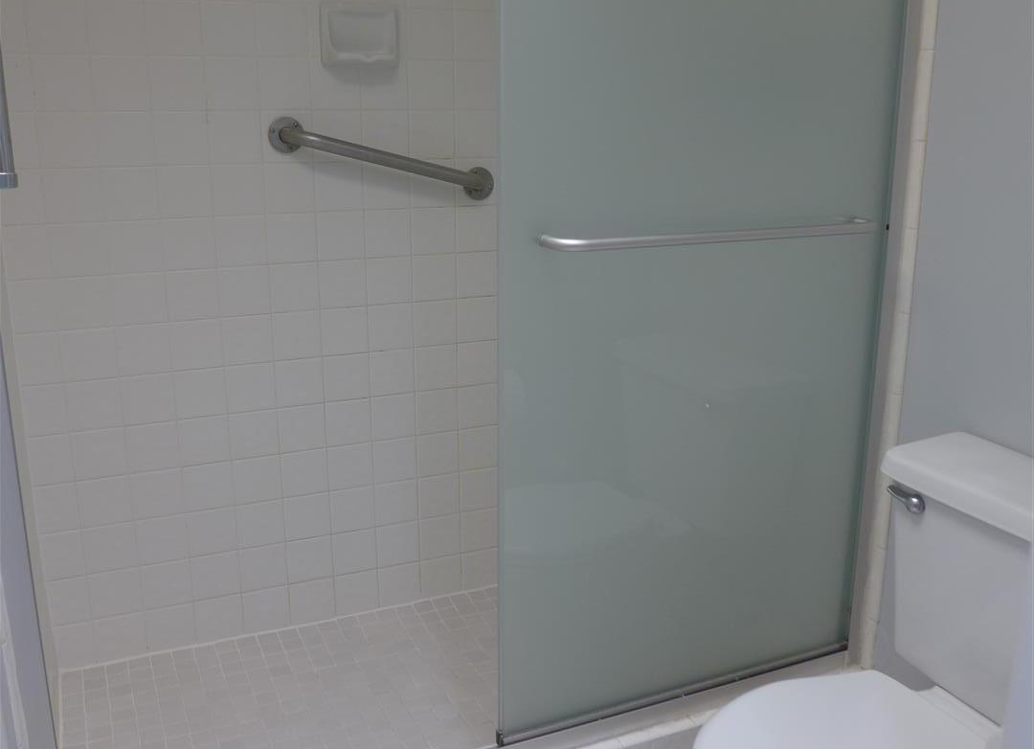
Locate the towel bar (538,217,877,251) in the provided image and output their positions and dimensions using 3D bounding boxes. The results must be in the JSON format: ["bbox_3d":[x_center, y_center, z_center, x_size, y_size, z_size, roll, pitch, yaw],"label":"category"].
[{"bbox_3d":[0.345,-0.229,1.569,0.648,0.020,0.059,-5,14,-23],"label":"towel bar"}]

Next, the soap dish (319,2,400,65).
[{"bbox_3d":[-0.331,-0.728,2.054,0.168,0.123,0.050,-5,14,-23],"label":"soap dish"}]

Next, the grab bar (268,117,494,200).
[{"bbox_3d":[-0.280,-0.474,2.123,0.530,0.076,0.069,9,8,-25],"label":"grab bar"}]

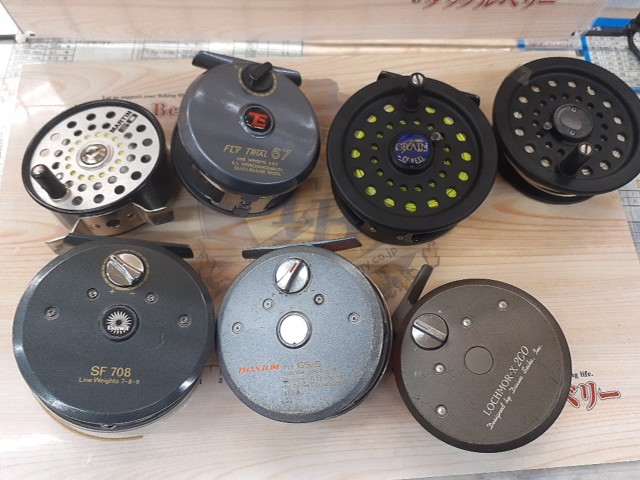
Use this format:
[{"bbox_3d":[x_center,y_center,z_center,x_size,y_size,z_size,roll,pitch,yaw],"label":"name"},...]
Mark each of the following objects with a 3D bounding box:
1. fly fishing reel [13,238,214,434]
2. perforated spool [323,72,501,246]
[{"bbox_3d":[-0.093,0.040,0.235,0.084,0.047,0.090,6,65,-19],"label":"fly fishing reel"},{"bbox_3d":[0.050,-0.049,0.268,0.087,0.054,0.096,16,74,5],"label":"perforated spool"}]

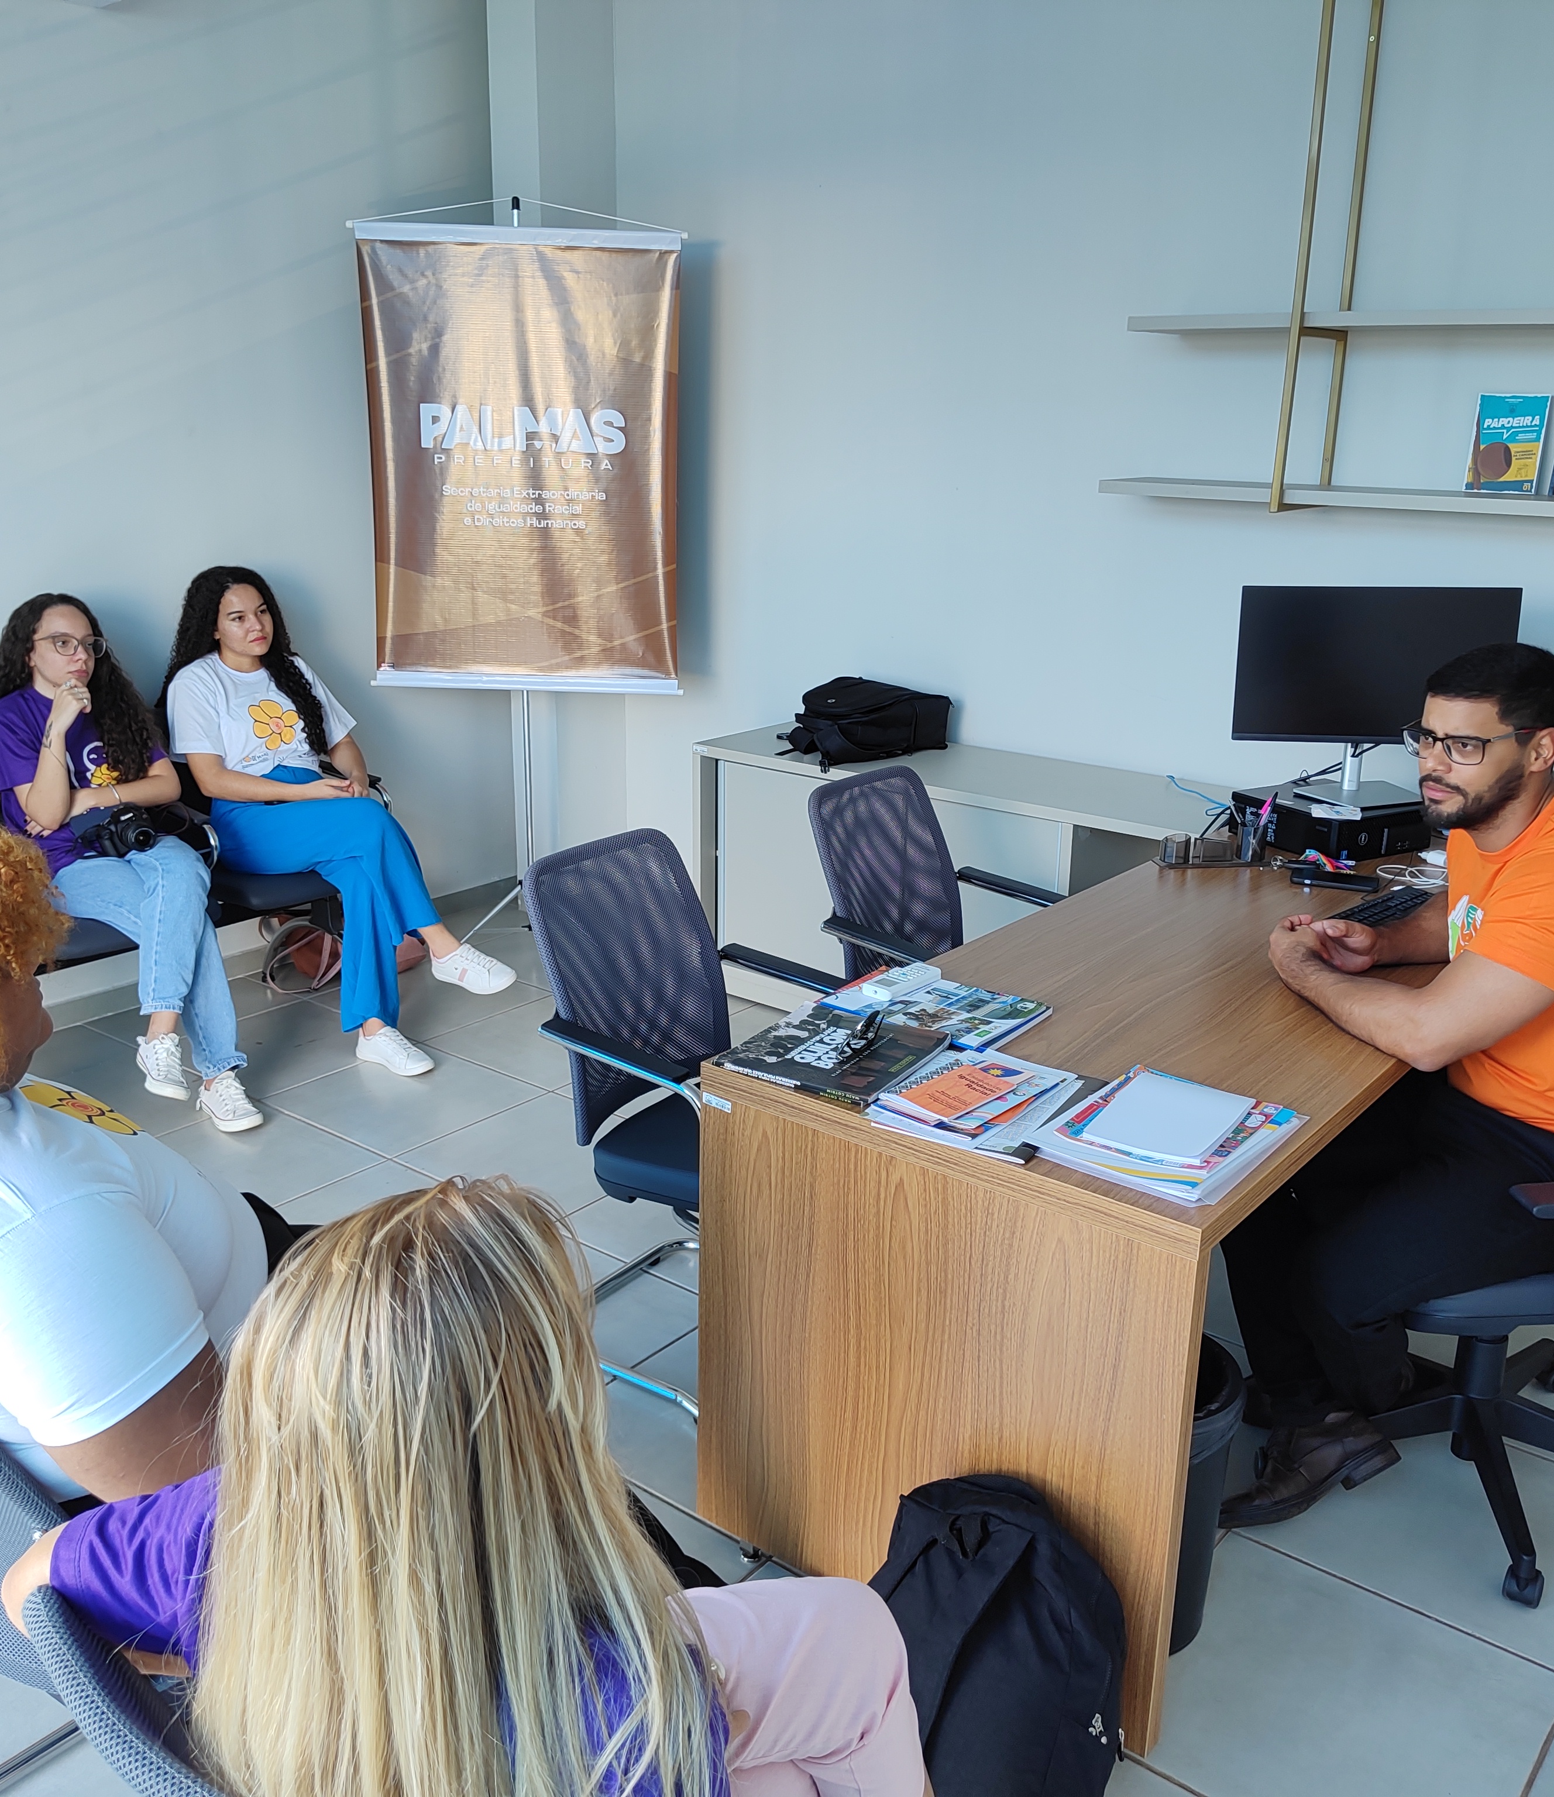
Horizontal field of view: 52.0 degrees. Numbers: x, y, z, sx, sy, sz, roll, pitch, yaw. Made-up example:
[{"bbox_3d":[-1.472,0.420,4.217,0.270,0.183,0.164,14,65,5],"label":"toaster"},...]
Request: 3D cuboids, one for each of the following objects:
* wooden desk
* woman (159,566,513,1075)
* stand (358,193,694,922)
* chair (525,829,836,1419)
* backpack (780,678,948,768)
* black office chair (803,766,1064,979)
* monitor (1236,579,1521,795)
[{"bbox_3d":[0.803,0.441,2.858,0.748,0.738,2.000,14,21,36],"label":"wooden desk"},{"bbox_3d":[-1.125,-0.193,4.003,0.840,1.215,0.573,12,20,32],"label":"woman"},{"bbox_3d":[-0.730,-0.894,4.711,0.938,2.163,0.494,0,17,-4],"label":"stand"},{"bbox_3d":[-0.071,0.366,2.777,0.593,0.894,0.553,16,22,41],"label":"chair"},{"bbox_3d":[0.228,-0.509,4.526,0.454,0.188,0.296,-12,21,-37],"label":"backpack"},{"bbox_3d":[0.359,0.225,3.273,0.553,0.894,0.593,-12,21,-37],"label":"black office chair"},{"bbox_3d":[1.242,-0.428,3.340,0.543,0.454,0.188,3,17,5],"label":"monitor"}]

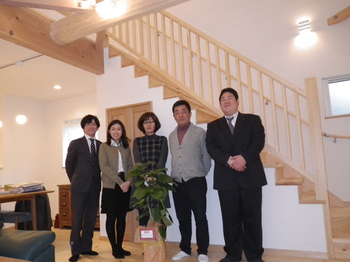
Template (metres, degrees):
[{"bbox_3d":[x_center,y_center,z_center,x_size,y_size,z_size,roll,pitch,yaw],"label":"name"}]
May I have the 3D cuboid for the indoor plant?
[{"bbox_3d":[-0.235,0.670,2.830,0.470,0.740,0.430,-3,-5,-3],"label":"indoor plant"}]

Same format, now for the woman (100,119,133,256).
[{"bbox_3d":[-0.721,0.671,3.444,0.420,1.610,0.300,-1,-6,-27],"label":"woman"}]

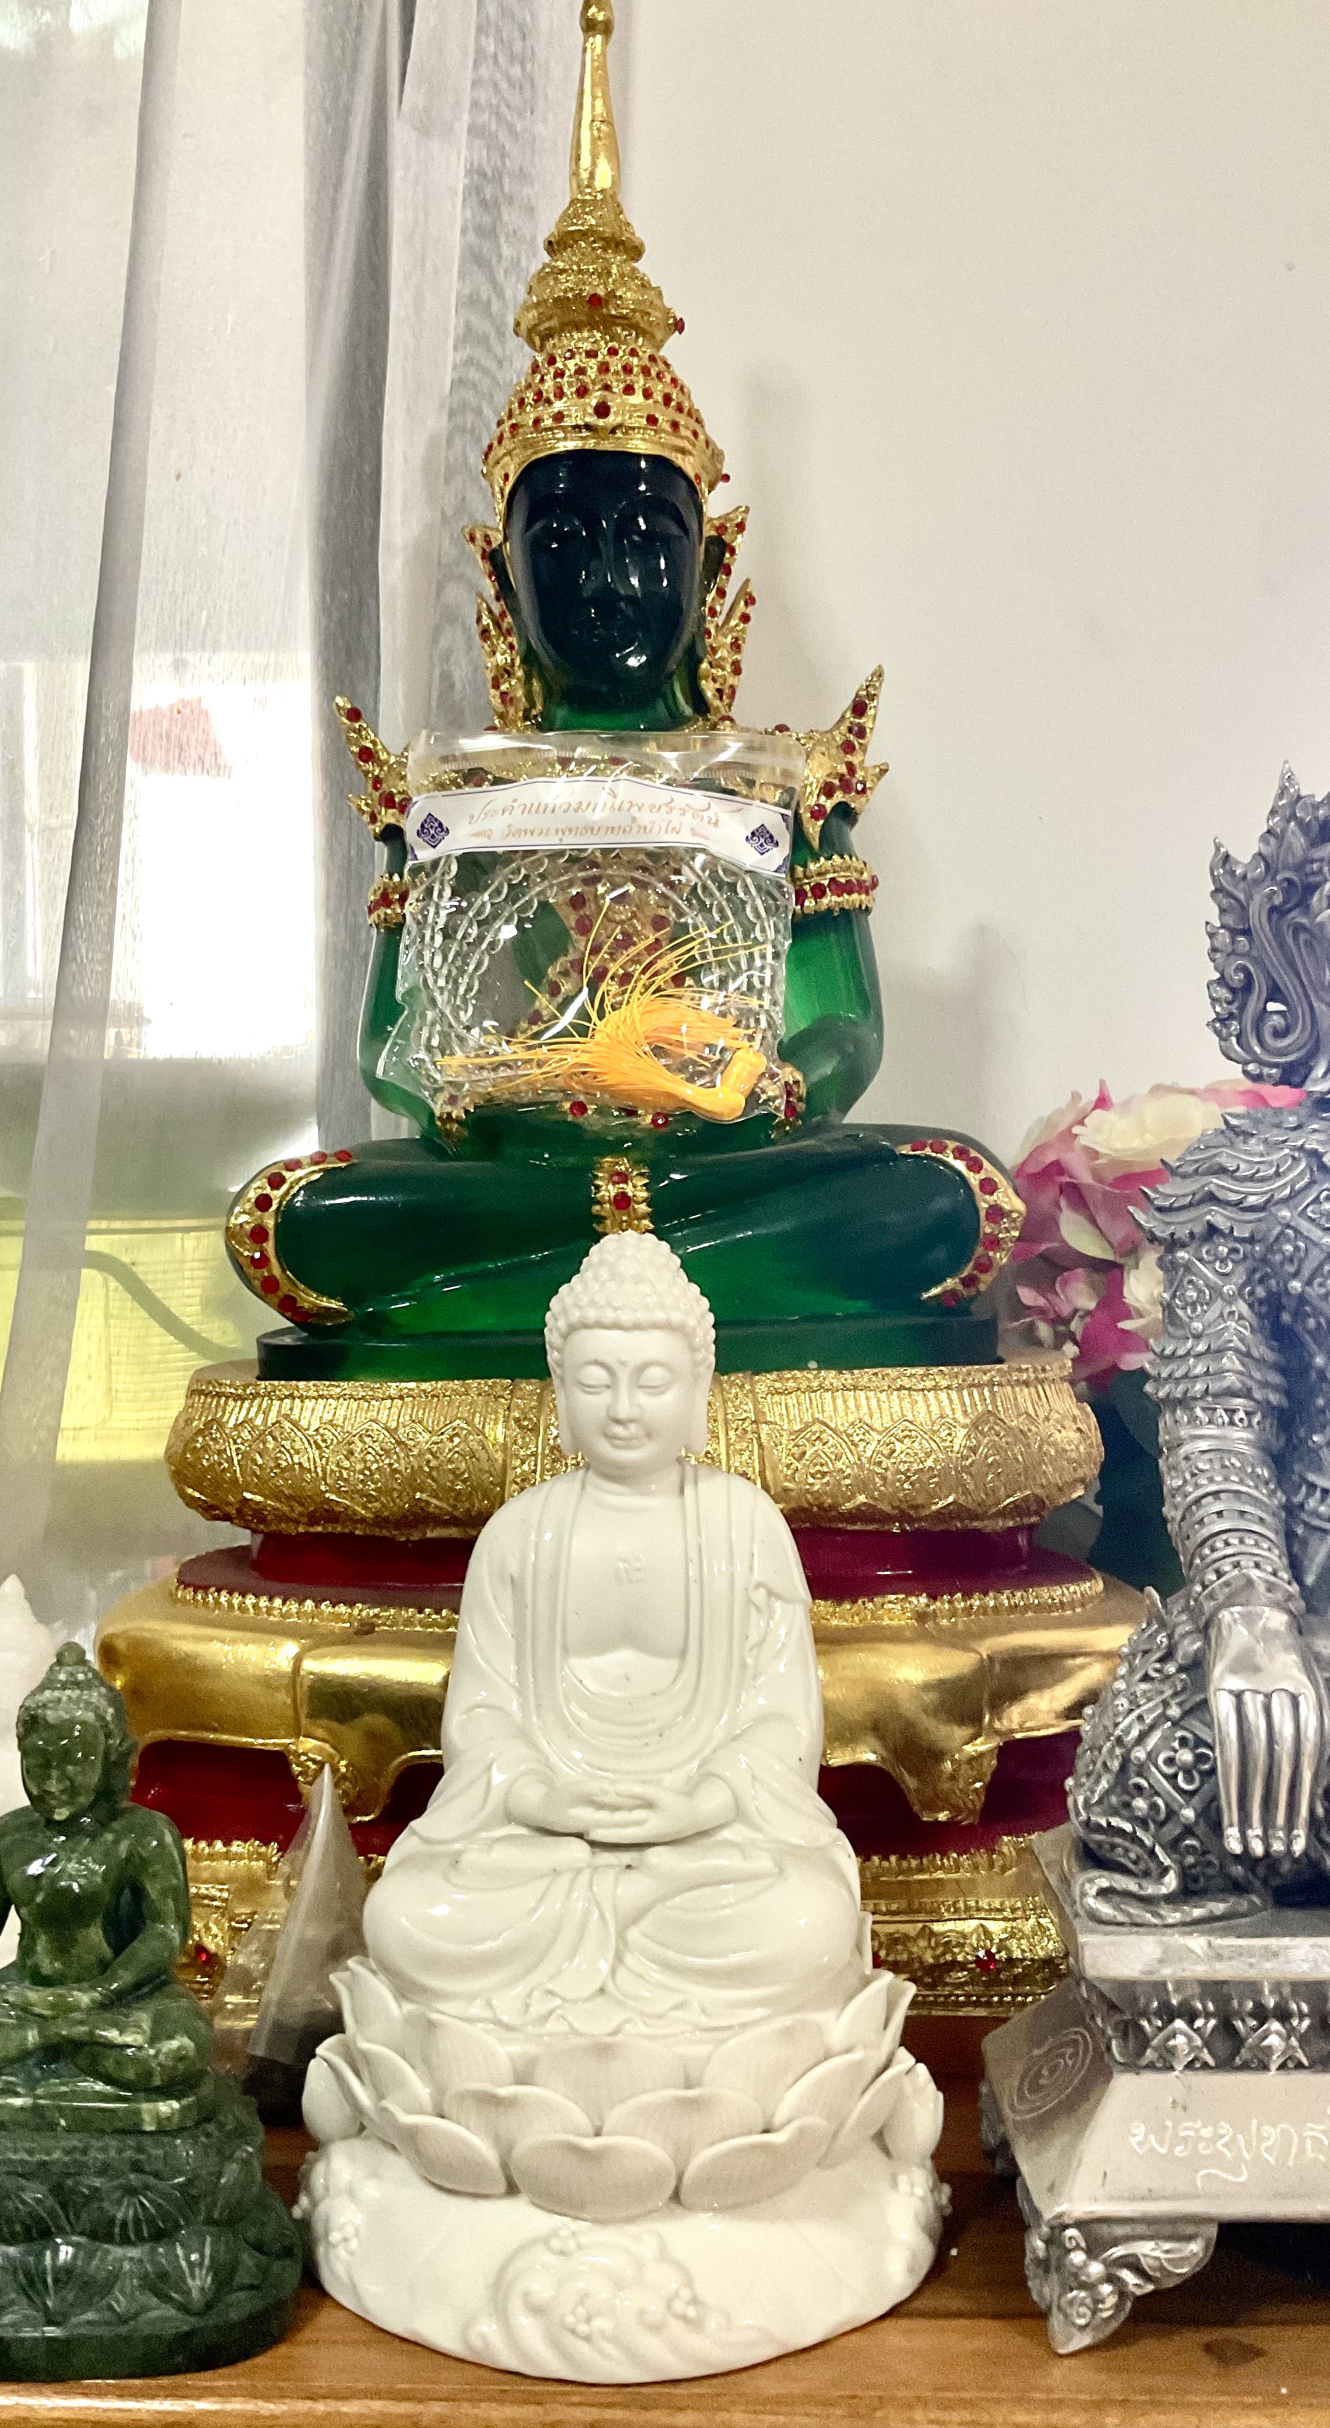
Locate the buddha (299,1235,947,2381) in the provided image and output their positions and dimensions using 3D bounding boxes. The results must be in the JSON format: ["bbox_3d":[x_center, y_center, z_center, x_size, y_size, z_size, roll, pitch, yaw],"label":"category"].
[{"bbox_3d":[-0.009,0.114,0.465,0.150,0.219,0.145,0,2,5],"label":"buddha"}]

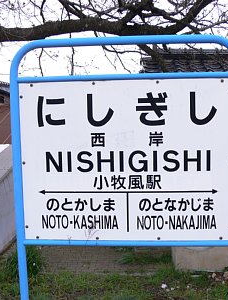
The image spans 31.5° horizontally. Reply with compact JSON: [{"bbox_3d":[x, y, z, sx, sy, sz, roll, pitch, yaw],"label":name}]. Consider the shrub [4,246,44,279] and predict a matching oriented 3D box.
[{"bbox_3d":[-1.206,1.516,5.450,0.540,0.410,0.500,-1,7,0],"label":"shrub"}]

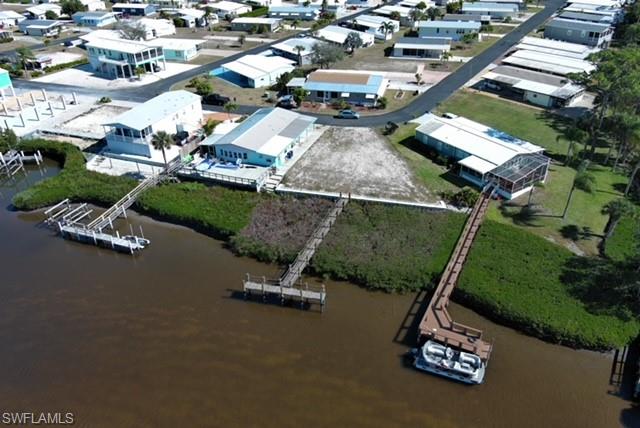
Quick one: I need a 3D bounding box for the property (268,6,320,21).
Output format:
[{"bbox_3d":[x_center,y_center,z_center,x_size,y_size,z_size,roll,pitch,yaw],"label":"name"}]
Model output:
[{"bbox_3d":[-9.826,-79.196,203.148,18.000,4.300,8.500,6,31,11],"label":"property"}]

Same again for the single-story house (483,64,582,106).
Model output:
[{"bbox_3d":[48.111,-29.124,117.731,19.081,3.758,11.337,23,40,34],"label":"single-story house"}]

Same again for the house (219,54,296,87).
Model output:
[{"bbox_3d":[-14.462,-35.650,127.535,14.800,3.300,14.700,-25,40,-34],"label":"house"}]

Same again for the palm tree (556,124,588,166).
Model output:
[{"bbox_3d":[39.566,-10.859,80.609,4.800,7.000,4.800,-1,30,0],"label":"palm tree"}]

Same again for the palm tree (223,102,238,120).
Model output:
[{"bbox_3d":[-18.310,-21.000,105.650,3.120,3.710,3.120,2,33,8],"label":"palm tree"}]

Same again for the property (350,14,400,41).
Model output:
[{"bbox_3d":[16.920,-57.430,159.000,8.590,3.510,15.620,-30,42,-35],"label":"property"}]

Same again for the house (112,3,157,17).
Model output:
[{"bbox_3d":[-72.290,-79.810,200.430,14.940,3.710,7.220,9,35,17],"label":"house"}]

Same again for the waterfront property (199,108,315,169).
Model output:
[{"bbox_3d":[-11.141,-15.180,97.581,14.704,3.749,18.257,11,34,19],"label":"waterfront property"}]

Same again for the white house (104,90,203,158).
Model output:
[{"bbox_3d":[-32.052,-18.149,100.566,9.540,6.424,19.196,11,34,19],"label":"white house"}]

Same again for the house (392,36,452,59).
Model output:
[{"bbox_3d":[29.884,-48.525,149.489,14.562,3.698,11.286,9,33,16],"label":"house"}]

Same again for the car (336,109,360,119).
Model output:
[{"bbox_3d":[6.021,-20.201,103.302,4.400,1.500,1.800,4,30,9],"label":"car"}]

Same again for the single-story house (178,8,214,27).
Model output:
[{"bbox_3d":[-43.650,-68.070,180.070,12.200,3.710,9.080,9,35,18],"label":"single-story house"}]

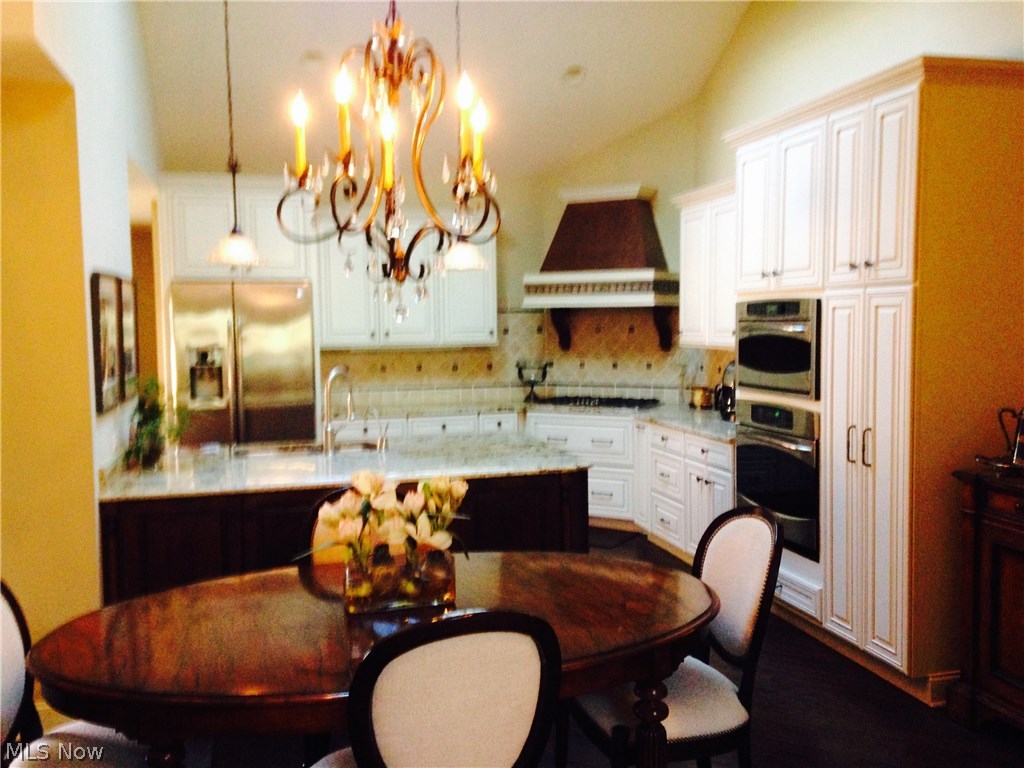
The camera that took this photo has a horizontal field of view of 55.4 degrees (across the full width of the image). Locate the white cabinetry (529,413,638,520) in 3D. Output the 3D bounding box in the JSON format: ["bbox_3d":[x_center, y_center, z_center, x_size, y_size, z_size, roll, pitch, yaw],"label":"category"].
[{"bbox_3d":[0.633,0.598,7.047,0.900,0.800,0.600,2,5,33],"label":"white cabinetry"}]

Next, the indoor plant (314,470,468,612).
[{"bbox_3d":[-0.352,0.445,2.882,0.452,0.387,0.290,-2,4,-14],"label":"indoor plant"}]

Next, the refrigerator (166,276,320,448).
[{"bbox_3d":[-1.839,0.221,6.868,0.905,1.810,0.720,-2,4,-13],"label":"refrigerator"}]

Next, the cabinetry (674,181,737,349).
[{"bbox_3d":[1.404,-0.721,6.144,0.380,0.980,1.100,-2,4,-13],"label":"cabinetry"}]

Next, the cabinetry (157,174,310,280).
[{"bbox_3d":[-1.928,-1.073,6.857,1.010,0.710,0.610,-2,4,-14],"label":"cabinetry"}]

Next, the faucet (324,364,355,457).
[{"bbox_3d":[-0.875,0.123,4.908,0.090,0.435,0.260,1,4,23],"label":"faucet"}]

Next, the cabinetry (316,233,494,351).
[{"bbox_3d":[-0.794,-0.705,7.354,1.330,0.865,0.340,-2,4,-14],"label":"cabinetry"}]

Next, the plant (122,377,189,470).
[{"bbox_3d":[-1.605,0.163,4.427,0.280,0.420,0.250,-2,4,-13],"label":"plant"}]

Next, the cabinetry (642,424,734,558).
[{"bbox_3d":[1.344,0.691,6.009,0.610,0.855,1.260,-2,4,-14],"label":"cabinetry"}]

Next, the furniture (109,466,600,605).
[{"bbox_3d":[-0.765,0.829,4.556,1.980,0.876,1.060,-2,4,-18],"label":"furniture"}]

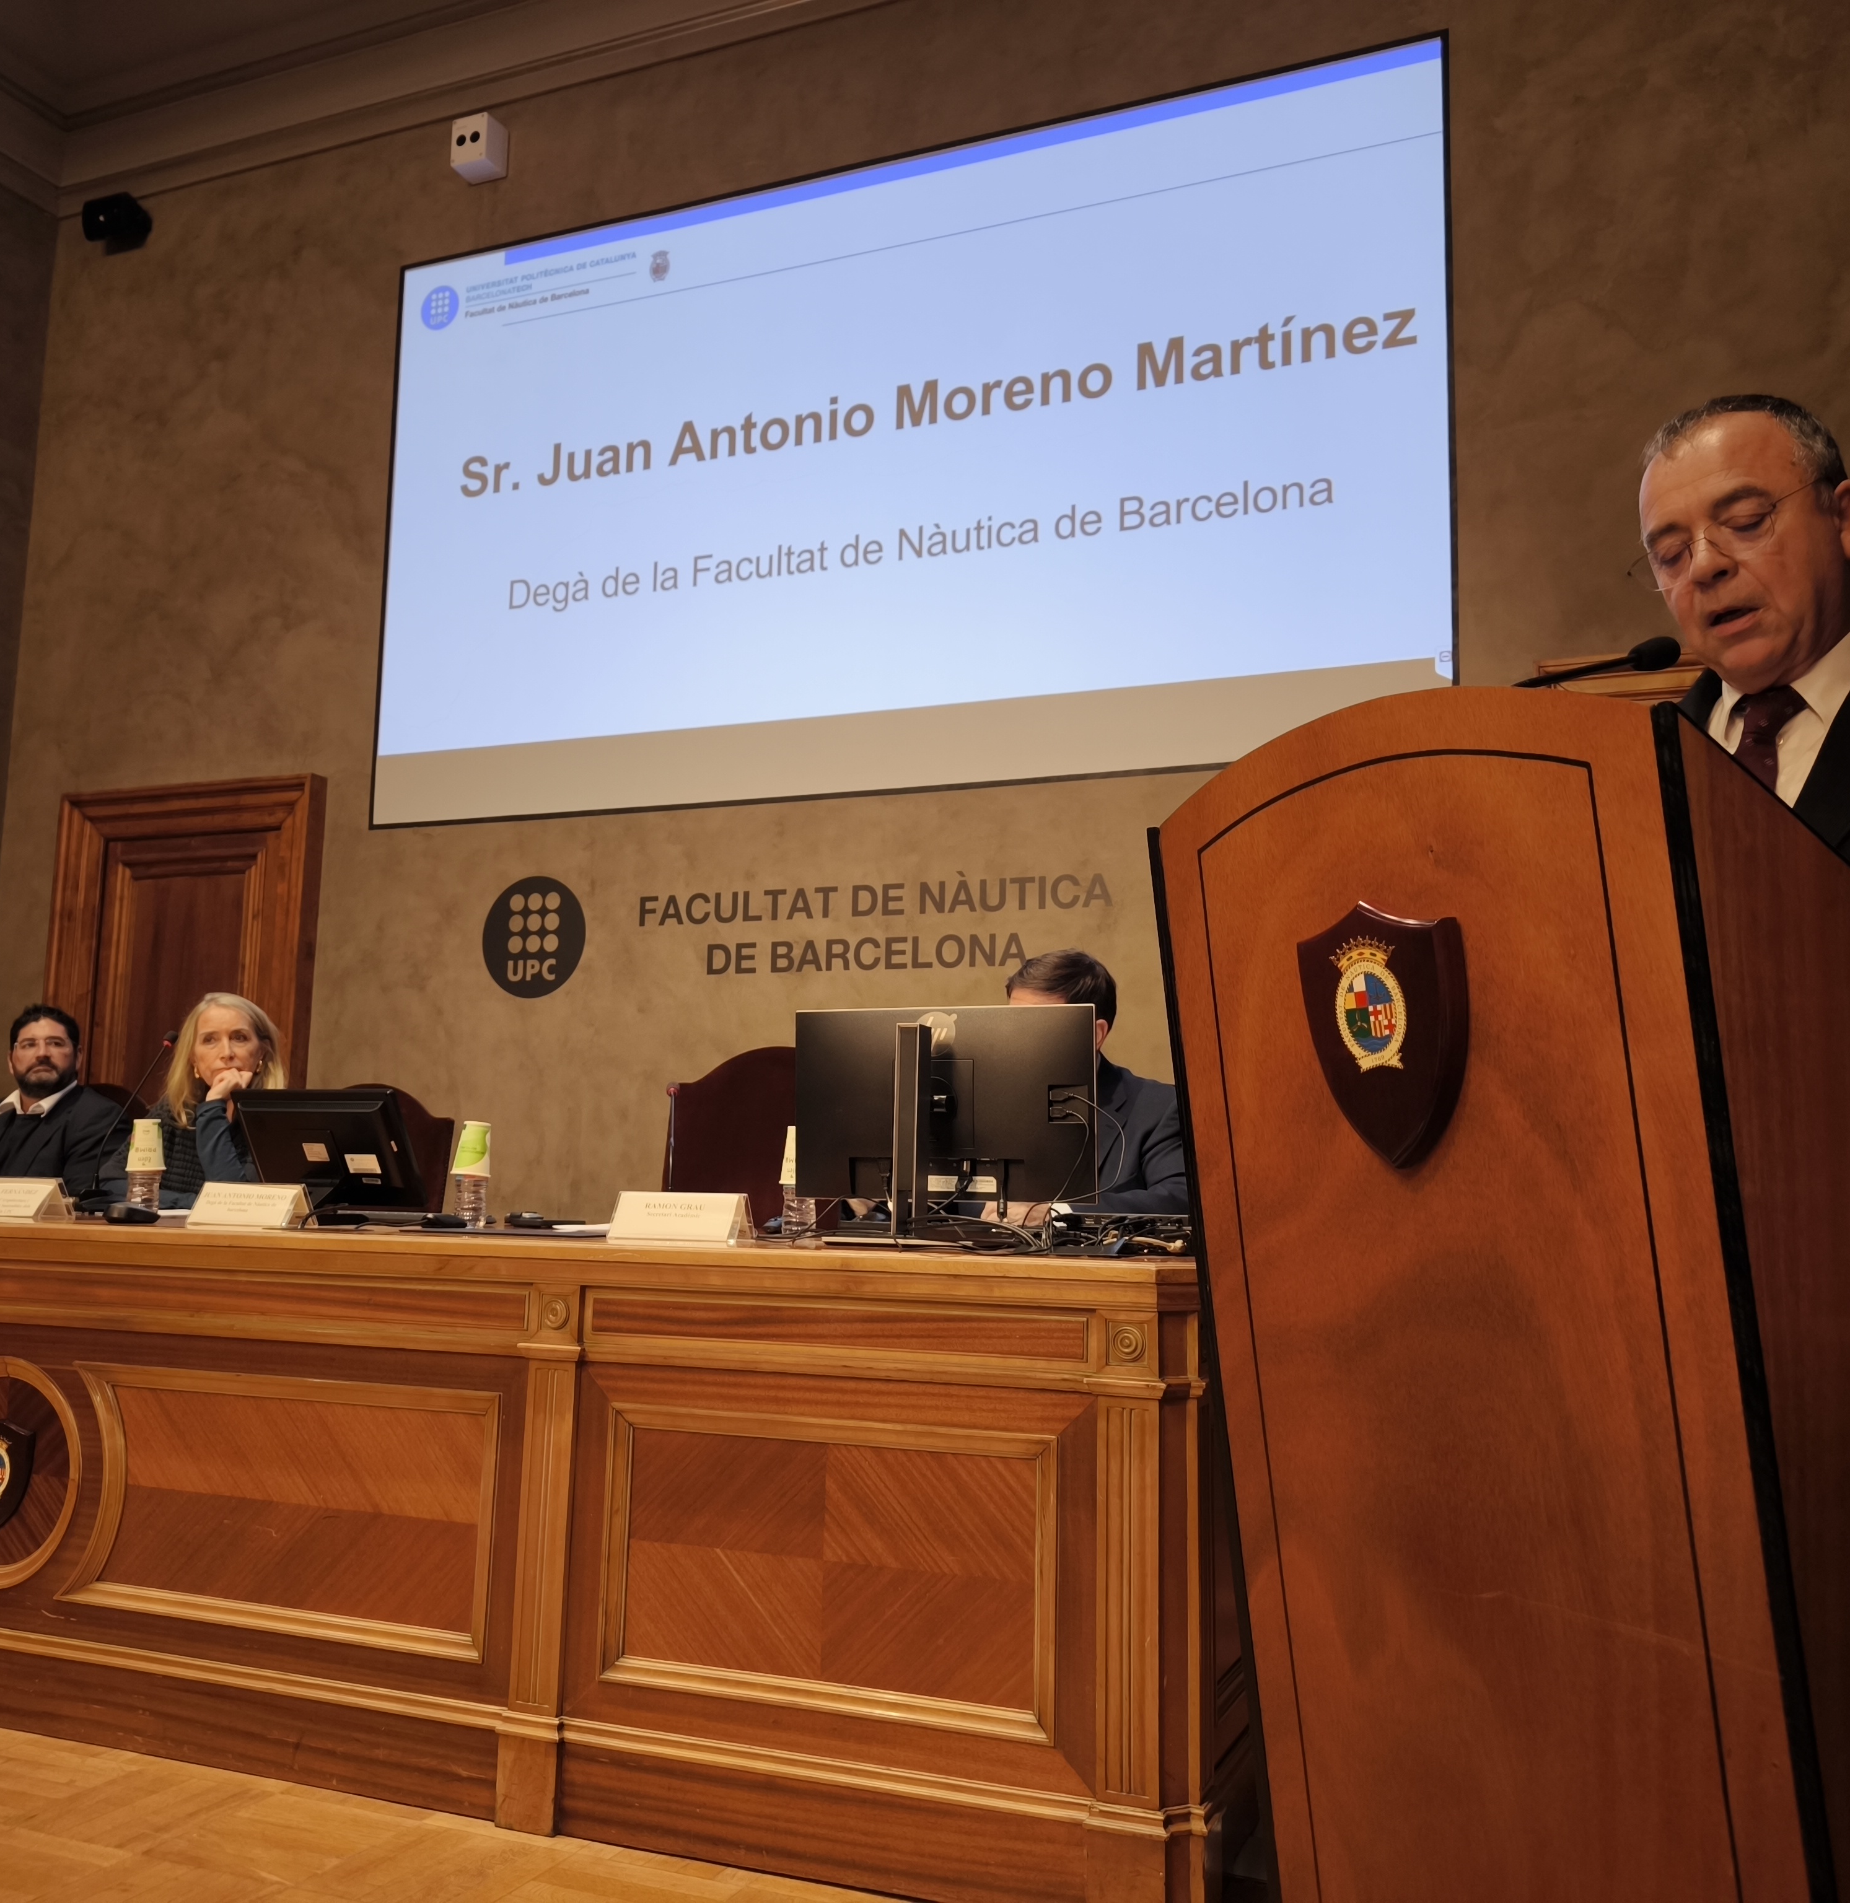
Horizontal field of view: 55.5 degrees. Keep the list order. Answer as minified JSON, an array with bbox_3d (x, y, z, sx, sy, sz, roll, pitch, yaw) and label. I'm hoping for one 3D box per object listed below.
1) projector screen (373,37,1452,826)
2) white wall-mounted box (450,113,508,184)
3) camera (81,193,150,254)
[{"bbox_3d":[-0.237,-1.617,5.929,3.881,2.209,0.060,-2,-8,22],"label":"projector screen"},{"bbox_3d":[-1.692,-3.055,6.704,0.152,0.187,0.132,-2,-8,22],"label":"white wall-mounted box"},{"bbox_3d":[-3.385,-3.053,7.363,0.220,0.185,0.165,-1,-8,13],"label":"camera"}]

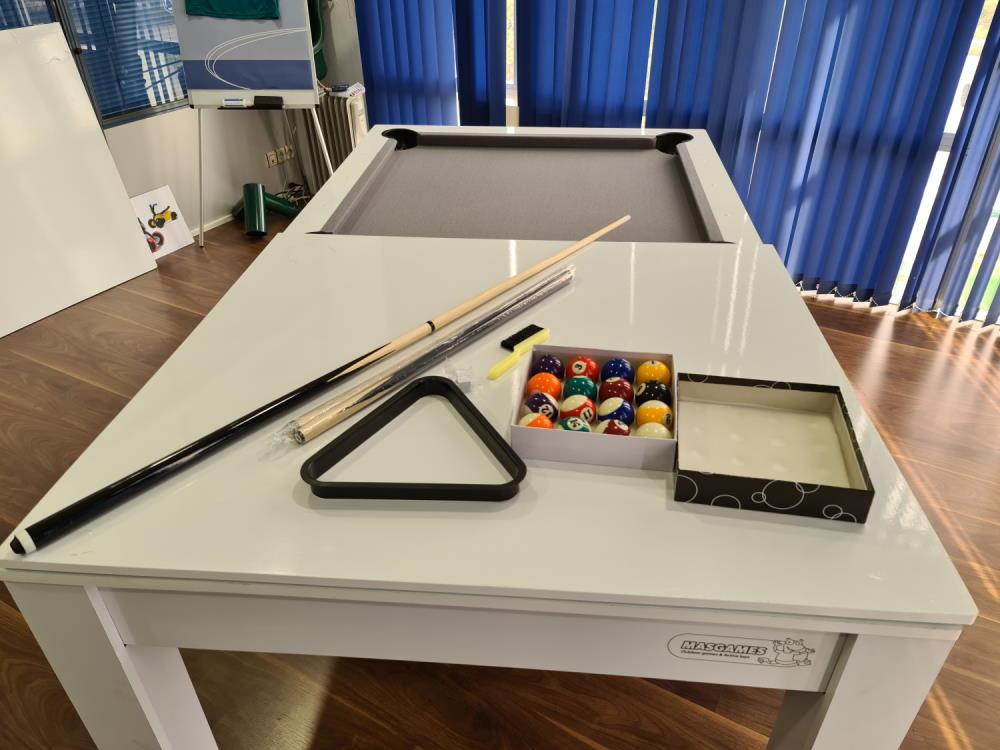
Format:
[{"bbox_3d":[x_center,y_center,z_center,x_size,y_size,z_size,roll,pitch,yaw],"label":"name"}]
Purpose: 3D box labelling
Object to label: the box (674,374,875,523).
[{"bbox_3d":[0.391,0.099,1.079,0.250,0.056,0.244,5,34,9],"label":"box"}]

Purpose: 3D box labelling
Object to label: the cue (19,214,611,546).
[{"bbox_3d":[-0.147,-0.092,1.412,0.030,0.030,1.494,25,41,33],"label":"cue"}]

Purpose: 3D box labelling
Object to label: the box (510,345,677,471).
[{"bbox_3d":[0.156,0.045,1.163,0.240,0.059,0.234,5,34,8],"label":"box"}]

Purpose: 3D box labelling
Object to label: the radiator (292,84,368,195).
[{"bbox_3d":[-0.925,-1.283,4.131,0.400,0.640,0.155,17,37,25],"label":"radiator"}]

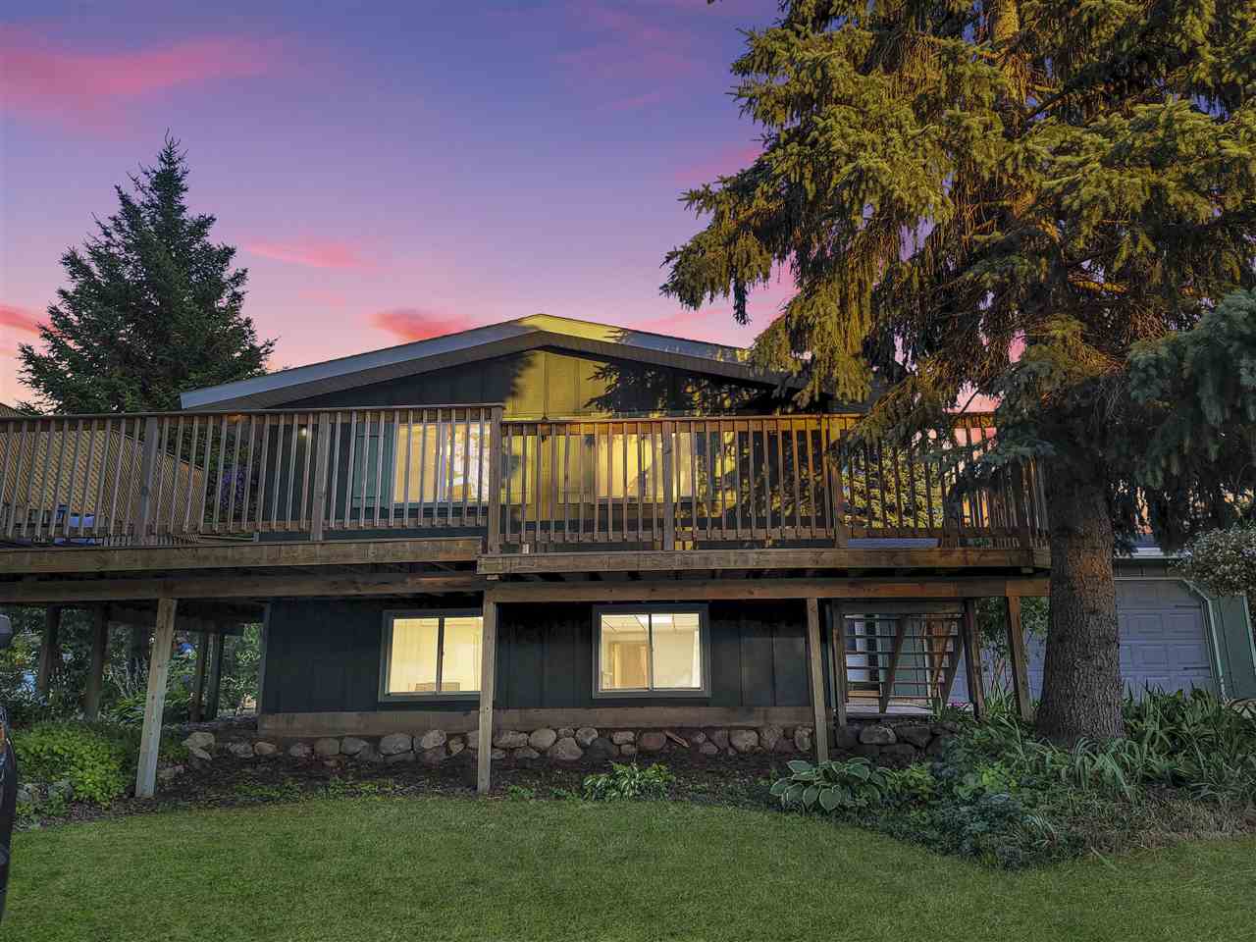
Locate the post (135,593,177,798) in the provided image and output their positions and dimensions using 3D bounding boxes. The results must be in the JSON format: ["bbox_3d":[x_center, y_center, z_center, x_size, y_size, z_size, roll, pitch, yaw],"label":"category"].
[{"bbox_3d":[-4.161,1.976,8.010,0.100,1.699,0.100,-2,-13,4],"label":"post"}]

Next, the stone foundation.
[{"bbox_3d":[-0.714,2.986,9.762,8.440,0.420,0.420,-1,-13,3],"label":"stone foundation"}]

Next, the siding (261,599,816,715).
[{"bbox_3d":[-1.008,2.074,10.233,6.270,1.220,0.100,-1,-13,3],"label":"siding"}]

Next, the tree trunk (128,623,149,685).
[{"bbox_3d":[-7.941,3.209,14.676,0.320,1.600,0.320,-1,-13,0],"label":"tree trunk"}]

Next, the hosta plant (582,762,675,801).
[{"bbox_3d":[0.003,2.655,7.796,0.810,0.270,0.720,-1,-13,3],"label":"hosta plant"}]

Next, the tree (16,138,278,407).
[{"bbox_3d":[-10.101,-1.165,18.786,6.200,13.030,6.200,-1,-13,3],"label":"tree"}]

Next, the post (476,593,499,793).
[{"bbox_3d":[-1.231,1.915,7.922,0.093,1.706,0.093,-1,-13,3],"label":"post"}]

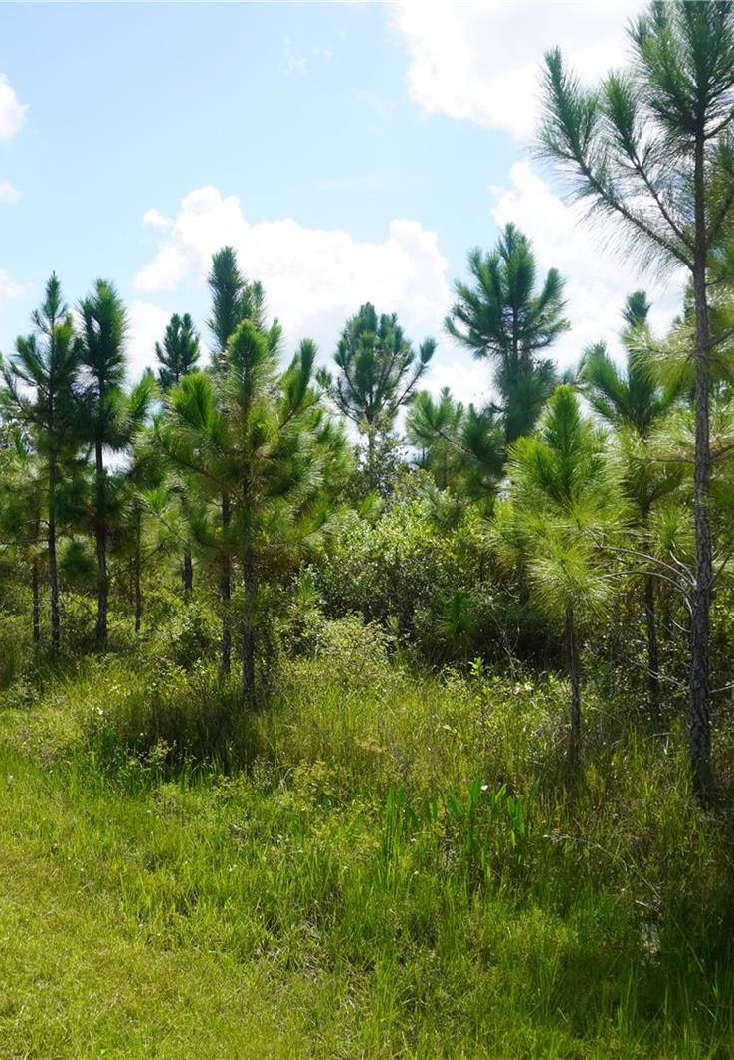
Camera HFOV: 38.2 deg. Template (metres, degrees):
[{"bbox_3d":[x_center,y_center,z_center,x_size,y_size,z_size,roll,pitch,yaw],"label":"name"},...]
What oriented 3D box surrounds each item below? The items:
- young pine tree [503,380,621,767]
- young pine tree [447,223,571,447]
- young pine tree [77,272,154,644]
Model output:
[{"bbox_3d":[1.385,0.383,7.600,0.860,2.860,0.860,0,-2,0],"label":"young pine tree"},{"bbox_3d":[2.010,-1.170,15.000,1.750,6.300,1.750,0,-2,0],"label":"young pine tree"},{"bbox_3d":[-4.100,-1.020,17.200,1.250,6.050,1.250,0,-2,0],"label":"young pine tree"}]

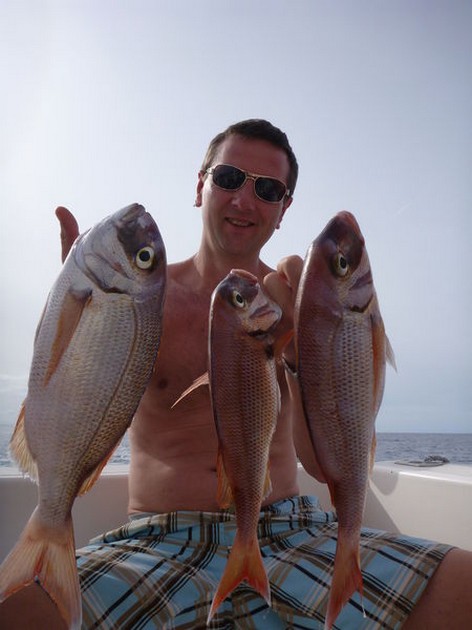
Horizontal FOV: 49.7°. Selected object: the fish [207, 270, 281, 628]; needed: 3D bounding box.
[{"bbox_3d":[0.011,0.143,0.630,0.125,0.420,0.062,10,-15,-41],"label":"fish"}]

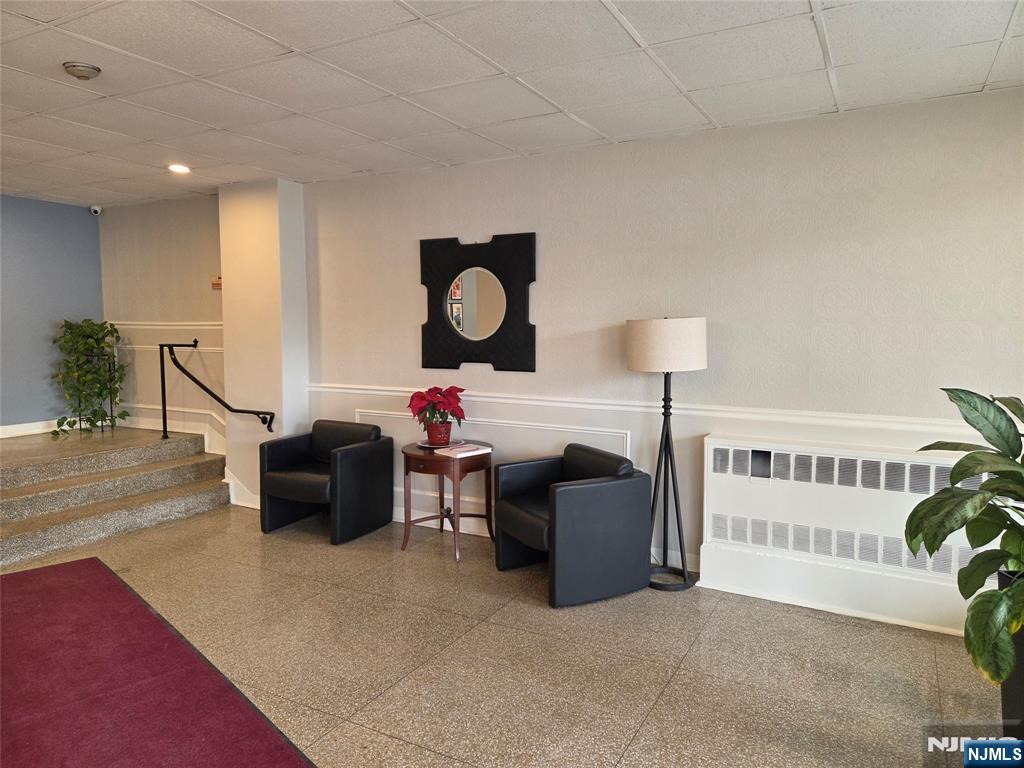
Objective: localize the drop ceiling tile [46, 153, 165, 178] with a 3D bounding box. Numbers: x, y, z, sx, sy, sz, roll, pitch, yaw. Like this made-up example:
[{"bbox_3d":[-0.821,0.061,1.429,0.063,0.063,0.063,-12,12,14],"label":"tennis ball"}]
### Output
[{"bbox_3d":[-2.820,-1.522,4.790,0.600,0.020,0.600,3,6,28],"label":"drop ceiling tile"}]

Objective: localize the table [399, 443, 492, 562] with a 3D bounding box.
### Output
[{"bbox_3d":[-0.420,0.757,4.552,0.610,0.672,0.610,0,5,0],"label":"table"}]

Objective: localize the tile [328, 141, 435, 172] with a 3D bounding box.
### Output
[{"bbox_3d":[-0.928,-1.497,4.466,0.602,0.025,0.622,3,6,28],"label":"tile"}]

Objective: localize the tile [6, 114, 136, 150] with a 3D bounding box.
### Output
[{"bbox_3d":[-2.576,-1.444,3.954,0.605,0.020,0.605,3,6,29],"label":"tile"}]

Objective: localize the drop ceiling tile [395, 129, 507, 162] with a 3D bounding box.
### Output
[{"bbox_3d":[-0.381,-1.467,4.175,0.600,0.020,0.624,3,6,28],"label":"drop ceiling tile"}]

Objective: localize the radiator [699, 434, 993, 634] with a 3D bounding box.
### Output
[{"bbox_3d":[1.745,0.754,3.562,1.480,0.840,0.180,3,6,29],"label":"radiator"}]

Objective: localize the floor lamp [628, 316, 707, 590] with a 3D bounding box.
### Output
[{"bbox_3d":[0.879,0.387,3.894,0.450,1.515,0.450,3,6,28],"label":"floor lamp"}]

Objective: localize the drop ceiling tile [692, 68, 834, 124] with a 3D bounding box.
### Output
[{"bbox_3d":[1.227,-1.396,3.312,0.602,0.025,0.622,3,6,28],"label":"drop ceiling tile"}]

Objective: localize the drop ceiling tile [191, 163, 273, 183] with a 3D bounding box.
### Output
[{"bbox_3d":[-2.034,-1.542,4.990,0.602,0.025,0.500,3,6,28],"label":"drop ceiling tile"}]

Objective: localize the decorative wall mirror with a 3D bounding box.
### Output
[{"bbox_3d":[-0.252,-0.546,4.632,0.885,0.895,0.040,3,6,28],"label":"decorative wall mirror"}]

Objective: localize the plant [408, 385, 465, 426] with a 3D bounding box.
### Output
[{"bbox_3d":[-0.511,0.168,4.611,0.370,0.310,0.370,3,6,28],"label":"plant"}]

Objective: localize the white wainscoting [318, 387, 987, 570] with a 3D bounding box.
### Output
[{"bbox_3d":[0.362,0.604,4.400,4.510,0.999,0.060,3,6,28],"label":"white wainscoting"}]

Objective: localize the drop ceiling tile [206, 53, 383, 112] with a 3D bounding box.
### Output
[{"bbox_3d":[-0.971,-1.360,3.081,0.605,0.020,0.605,3,6,29],"label":"drop ceiling tile"}]

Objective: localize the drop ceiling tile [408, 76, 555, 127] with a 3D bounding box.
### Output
[{"bbox_3d":[-0.142,-1.394,3.349,0.602,0.025,0.610,3,6,28],"label":"drop ceiling tile"}]

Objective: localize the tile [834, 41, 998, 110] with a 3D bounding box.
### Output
[{"bbox_3d":[1.759,-1.351,2.992,0.605,0.020,0.605,3,6,29],"label":"tile"}]

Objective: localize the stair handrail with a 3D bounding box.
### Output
[{"bbox_3d":[-2.368,0.062,5.623,1.400,0.860,0.280,3,6,29],"label":"stair handrail"}]

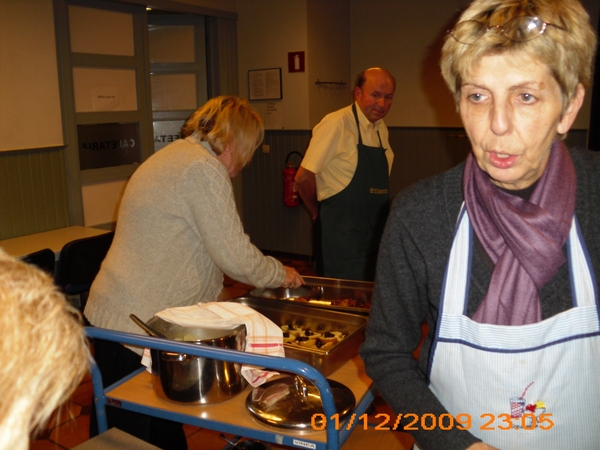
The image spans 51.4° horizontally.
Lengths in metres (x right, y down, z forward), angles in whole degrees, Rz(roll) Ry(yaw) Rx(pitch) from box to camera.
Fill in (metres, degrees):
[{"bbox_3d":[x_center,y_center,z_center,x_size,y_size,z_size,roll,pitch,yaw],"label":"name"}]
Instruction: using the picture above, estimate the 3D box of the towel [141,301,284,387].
[{"bbox_3d":[-0.250,0.346,1.834,0.400,0.195,0.250,1,11,8],"label":"towel"}]

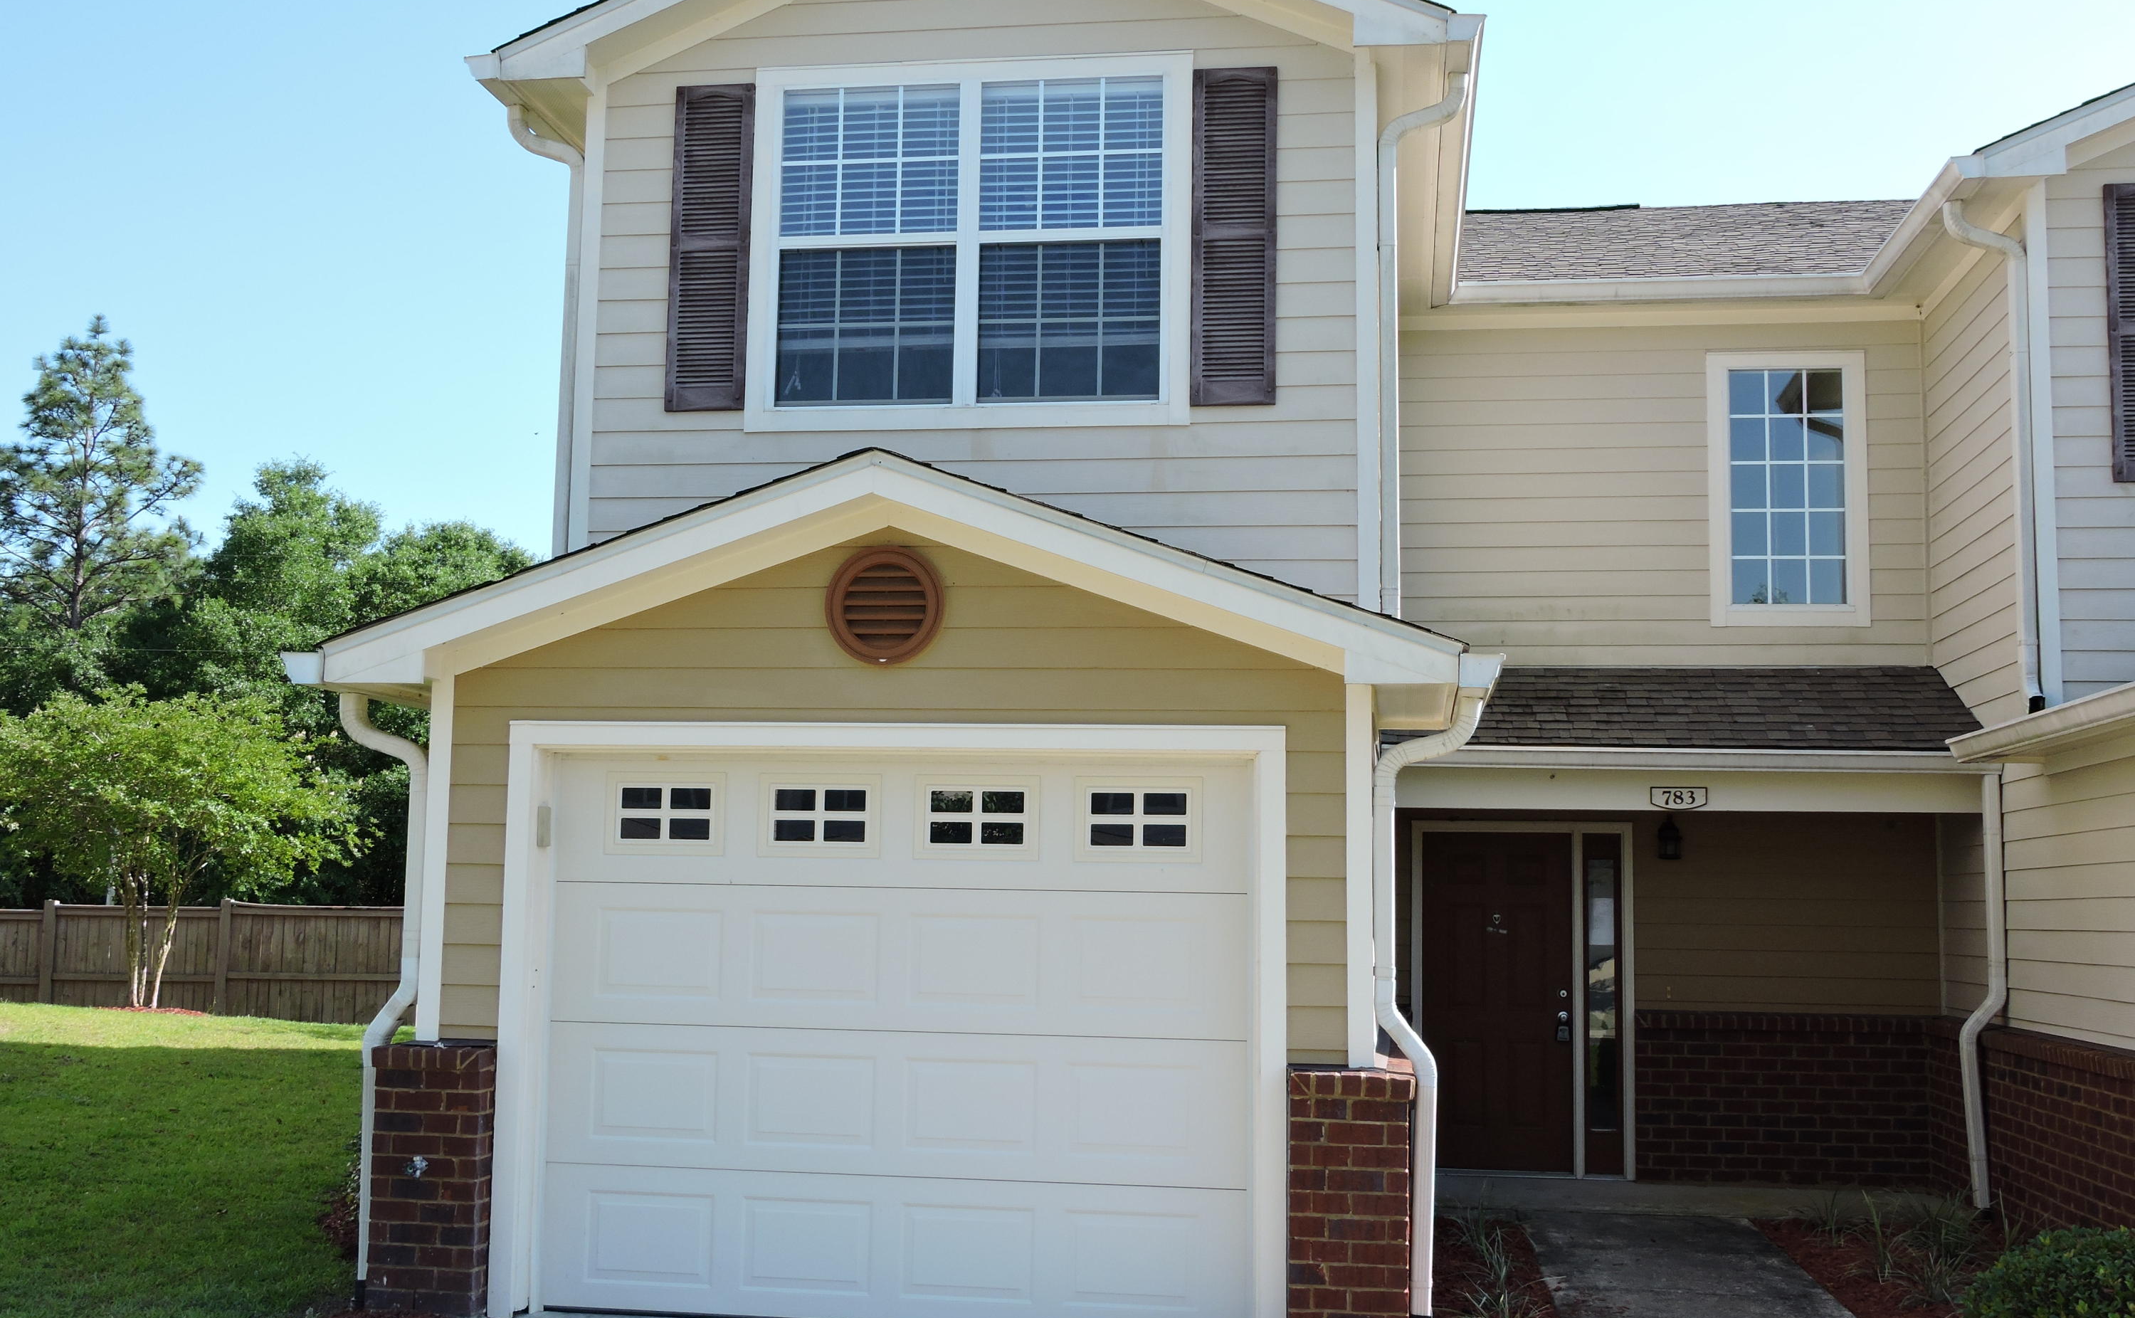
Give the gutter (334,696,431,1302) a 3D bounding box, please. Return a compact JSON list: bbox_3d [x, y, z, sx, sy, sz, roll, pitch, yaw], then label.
[{"bbox_3d":[-2.676,1.296,8.366,0.398,2.318,0.111,0,-7,8],"label":"gutter"}]

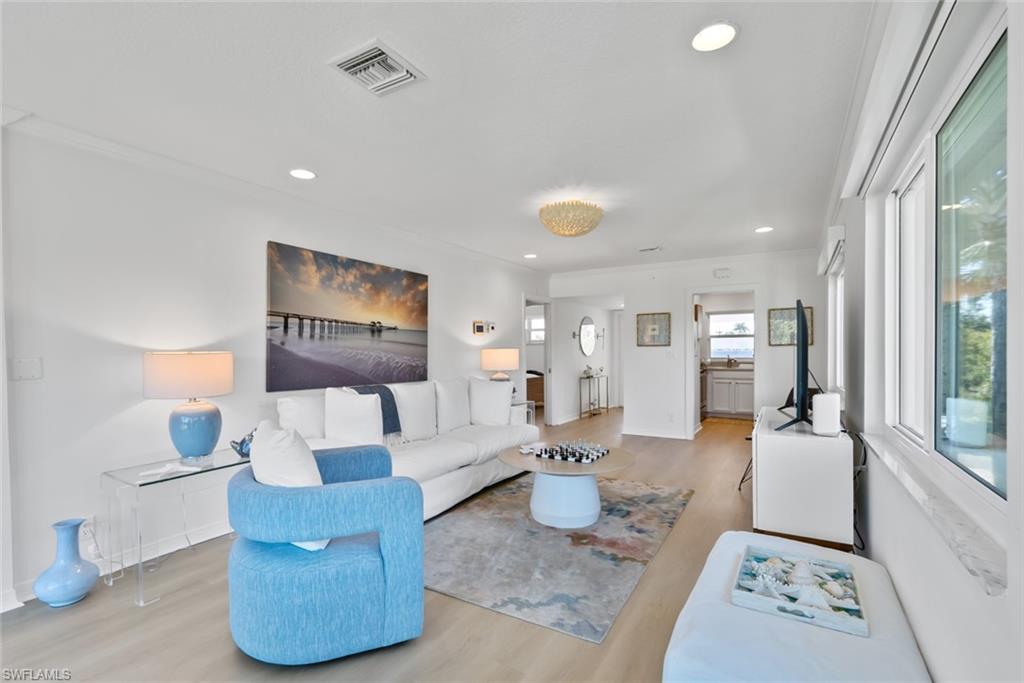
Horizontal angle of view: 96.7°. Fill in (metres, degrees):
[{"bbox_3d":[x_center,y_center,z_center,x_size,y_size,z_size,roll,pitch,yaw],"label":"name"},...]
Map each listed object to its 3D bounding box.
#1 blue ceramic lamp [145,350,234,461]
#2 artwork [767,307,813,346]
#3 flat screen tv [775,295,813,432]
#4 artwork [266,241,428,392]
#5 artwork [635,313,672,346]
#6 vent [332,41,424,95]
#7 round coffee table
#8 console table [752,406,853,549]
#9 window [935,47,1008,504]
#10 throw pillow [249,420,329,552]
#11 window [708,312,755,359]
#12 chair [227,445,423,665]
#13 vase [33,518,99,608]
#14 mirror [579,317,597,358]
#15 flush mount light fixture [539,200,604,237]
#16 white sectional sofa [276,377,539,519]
[{"bbox_3d":[-1.885,0.389,2.700,0.440,0.650,0.440,0,-1,31],"label":"blue ceramic lamp"},{"bbox_3d":[3.401,-0.180,5.555,0.472,0.472,0.029,0,0,32],"label":"artwork"},{"bbox_3d":[1.954,0.150,3.093,0.250,0.770,1.180,0,-1,31],"label":"flat screen tv"},{"bbox_3d":[-1.342,-0.160,4.055,0.040,1.090,1.700,0,-1,31],"label":"artwork"},{"bbox_3d":[2.014,-0.166,6.497,0.475,0.475,0.030,0,-1,31],"label":"artwork"},{"bbox_3d":[-0.565,-1.143,1.951,0.298,0.030,0.298,0,-1,31],"label":"vent"},{"bbox_3d":[0.408,1.085,3.431,1.000,0.455,1.000,0,-1,0],"label":"round coffee table"},{"bbox_3d":[1.832,0.914,2.907,0.437,0.822,1.233,0,0,32],"label":"console table"},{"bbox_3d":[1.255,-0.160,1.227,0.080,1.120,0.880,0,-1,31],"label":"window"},{"bbox_3d":[-1.005,0.632,2.058,0.183,0.502,0.502,-18,12,-41],"label":"throw pillow"},{"bbox_3d":[4.142,-0.117,8.519,0.848,0.900,0.091,0,0,32],"label":"window"},{"bbox_3d":[-0.910,0.954,2.183,0.770,0.711,0.809,0,0,-25],"label":"chair"},{"bbox_3d":[-2.244,1.110,2.301,0.240,0.386,0.240,0,0,32],"label":"vase"},{"bbox_3d":[1.419,-0.087,8.412,0.033,0.754,0.757,0,0,32],"label":"mirror"},{"bbox_3d":[0.473,-0.988,3.616,0.520,0.280,0.520,0,-1,0],"label":"flush mount light fixture"},{"bbox_3d":[-0.716,0.847,4.009,0.979,0.940,2.297,0,0,29],"label":"white sectional sofa"}]

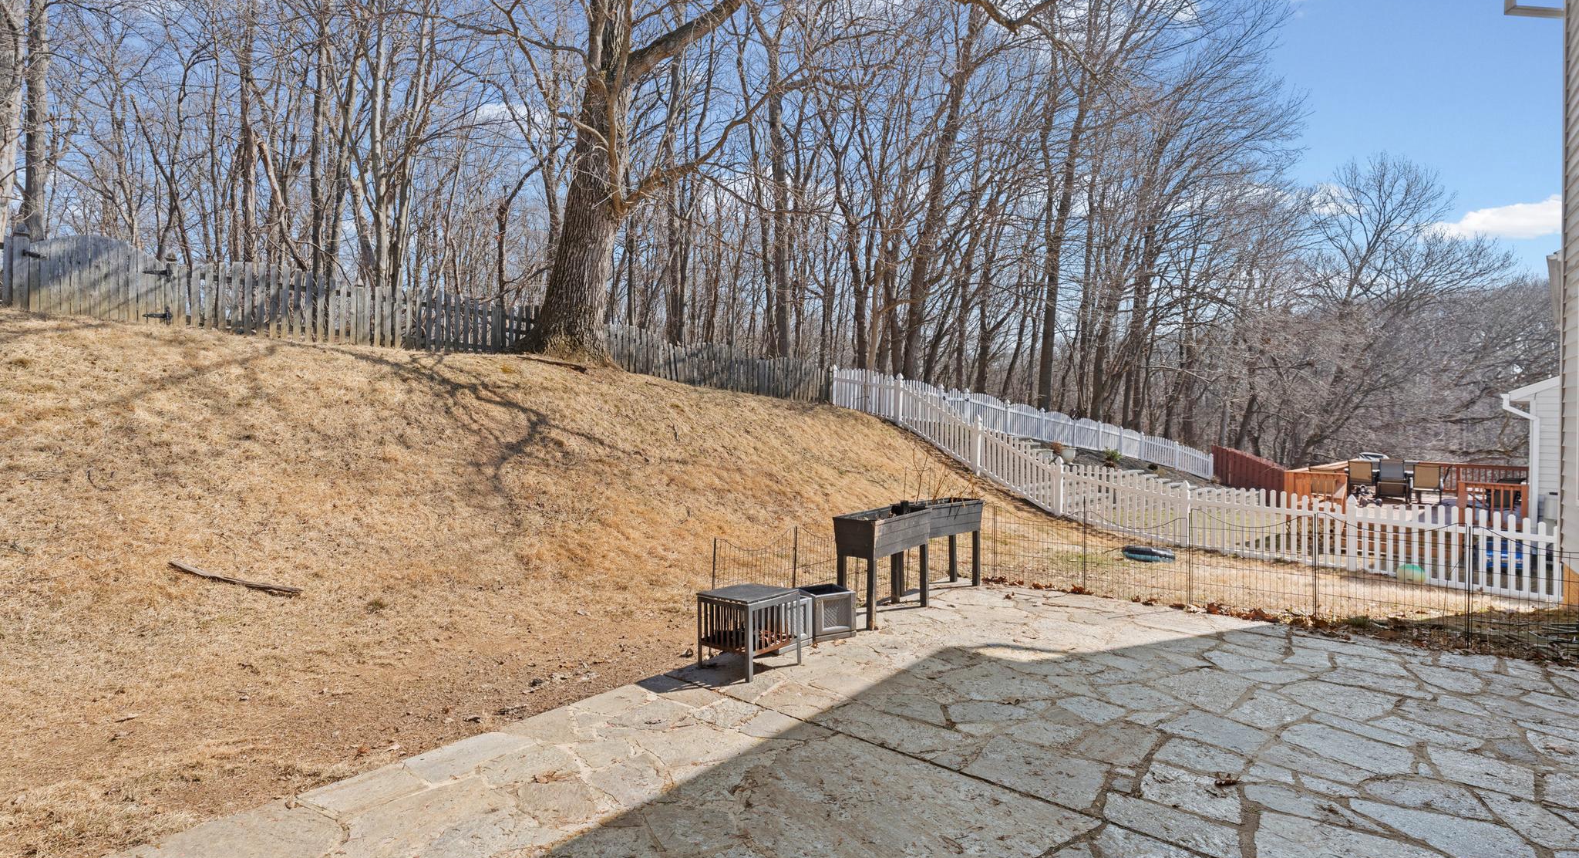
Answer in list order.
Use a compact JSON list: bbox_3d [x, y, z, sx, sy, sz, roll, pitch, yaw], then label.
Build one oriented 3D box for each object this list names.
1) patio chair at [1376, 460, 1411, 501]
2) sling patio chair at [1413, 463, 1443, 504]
[{"bbox_3d":[15.740,1.355,18.270,0.650,1.080,0.780,0,0,44],"label":"patio chair"},{"bbox_3d":[16.460,1.400,18.080,0.680,0.980,0.610,0,0,-44],"label":"sling patio chair"}]

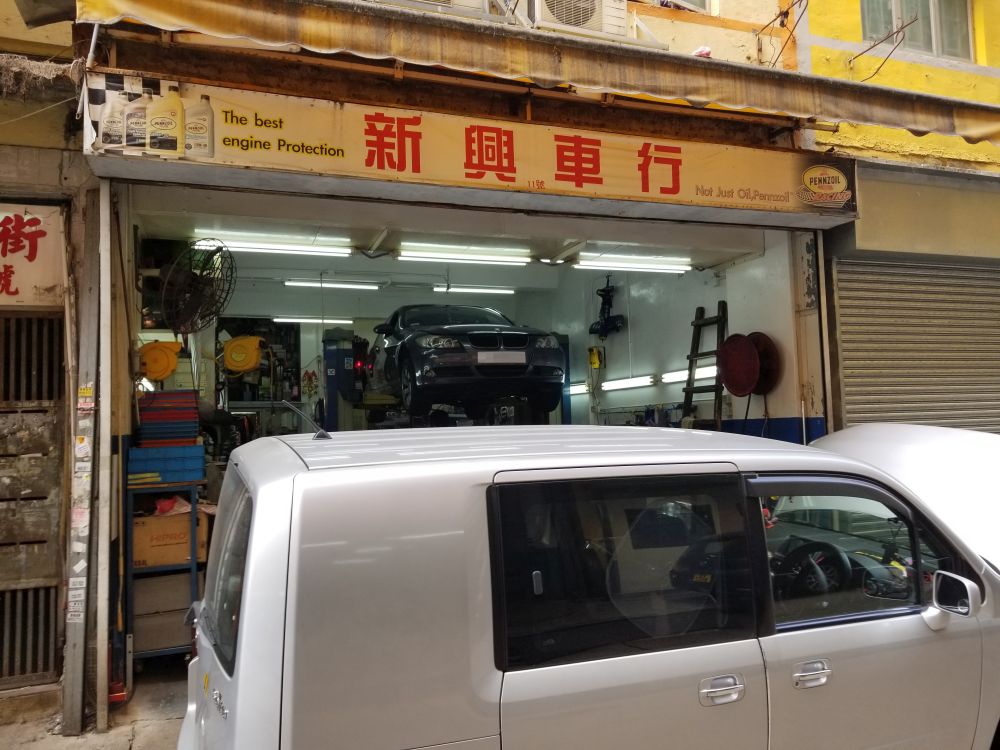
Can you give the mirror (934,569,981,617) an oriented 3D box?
[{"bbox_3d":[1.713,0.815,2.794,0.085,0.140,0.200,-1,-4,-5],"label":"mirror"}]

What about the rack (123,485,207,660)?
[{"bbox_3d":[-2.379,1.418,5.395,0.476,1.270,0.500,0,-4,-19],"label":"rack"}]

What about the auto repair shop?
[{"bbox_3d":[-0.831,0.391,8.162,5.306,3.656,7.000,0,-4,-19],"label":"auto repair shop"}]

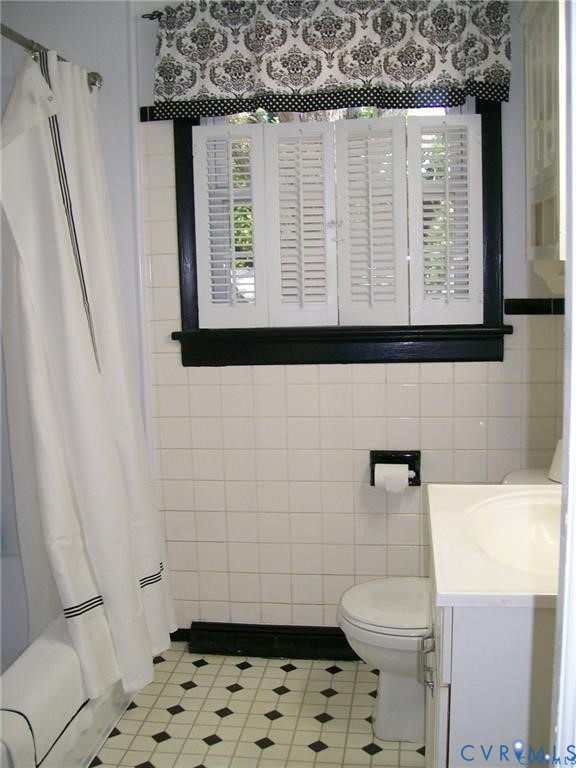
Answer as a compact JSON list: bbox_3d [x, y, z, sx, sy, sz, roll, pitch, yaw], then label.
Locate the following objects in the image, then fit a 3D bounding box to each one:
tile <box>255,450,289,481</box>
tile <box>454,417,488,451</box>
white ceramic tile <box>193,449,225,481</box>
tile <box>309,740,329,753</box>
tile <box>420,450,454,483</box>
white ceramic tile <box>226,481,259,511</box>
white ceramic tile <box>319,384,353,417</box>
[{"bbox_3d":[-0.053,0.272,2.704,0.108,0.108,0.010,-1,8,8],"label":"tile"},{"bbox_3d":[0.598,0.161,2.610,0.109,0.108,0.009,0,7,8],"label":"tile"},{"bbox_3d":[-0.270,0.277,2.752,0.109,0.108,0.009,0,7,8],"label":"white ceramic tile"},{"bbox_3d":[0.084,0.980,2.150,0.040,0.008,0.040,-7,10,-36],"label":"tile"},{"bbox_3d":[0.492,0.268,2.632,0.108,0.108,0.009,-1,7,8],"label":"tile"},{"bbox_3d":[-0.158,0.383,2.724,0.108,0.108,0.009,0,8,8],"label":"white ceramic tile"},{"bbox_3d":[0.159,0.056,2.636,0.108,0.108,0.010,0,9,8],"label":"white ceramic tile"}]

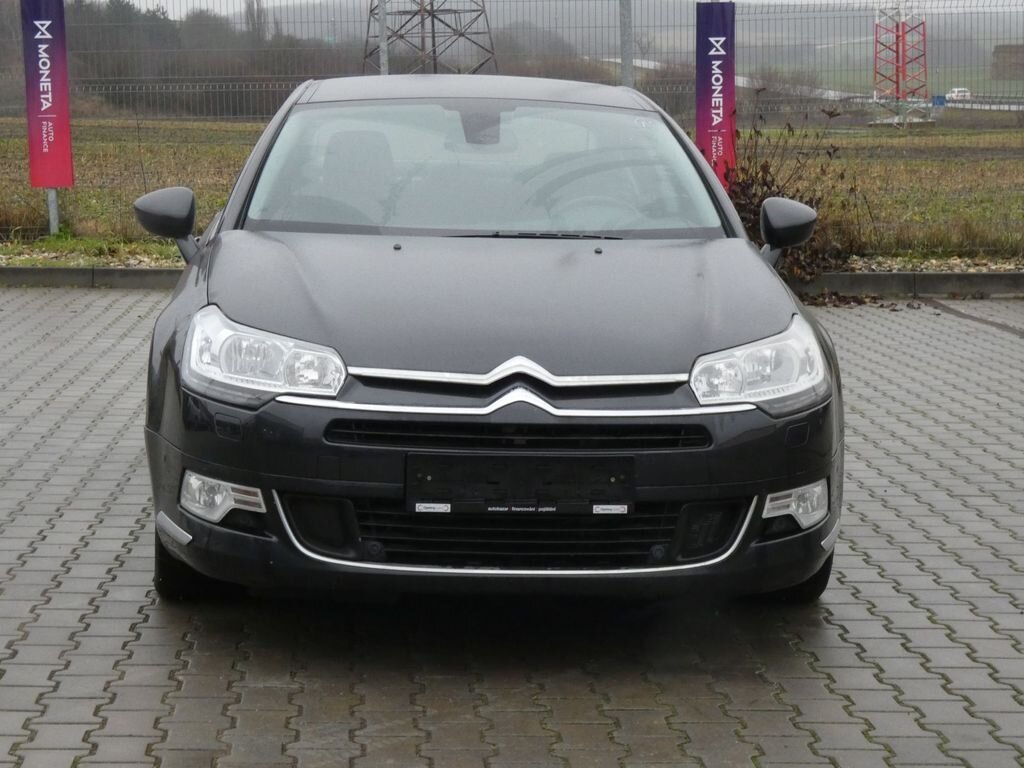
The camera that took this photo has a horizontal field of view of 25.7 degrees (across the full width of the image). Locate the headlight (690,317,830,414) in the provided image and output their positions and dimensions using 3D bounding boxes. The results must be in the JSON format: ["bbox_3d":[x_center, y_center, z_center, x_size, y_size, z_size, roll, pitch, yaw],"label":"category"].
[{"bbox_3d":[0.603,-0.043,5.493,0.420,0.220,0.520,1,6,-4],"label":"headlight"}]

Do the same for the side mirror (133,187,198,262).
[{"bbox_3d":[-1.052,-0.497,6.855,0.198,0.222,0.170,1,6,-4],"label":"side mirror"}]

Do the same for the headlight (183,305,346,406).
[{"bbox_3d":[-0.604,-0.063,5.407,0.420,0.220,0.520,1,6,-4],"label":"headlight"}]

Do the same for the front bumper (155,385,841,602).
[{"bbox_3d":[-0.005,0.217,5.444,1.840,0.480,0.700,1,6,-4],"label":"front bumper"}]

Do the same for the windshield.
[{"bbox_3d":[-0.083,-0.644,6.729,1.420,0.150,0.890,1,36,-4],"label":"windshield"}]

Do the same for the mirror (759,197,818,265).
[{"bbox_3d":[0.853,-0.465,6.992,0.198,0.222,0.170,1,6,-4],"label":"mirror"}]

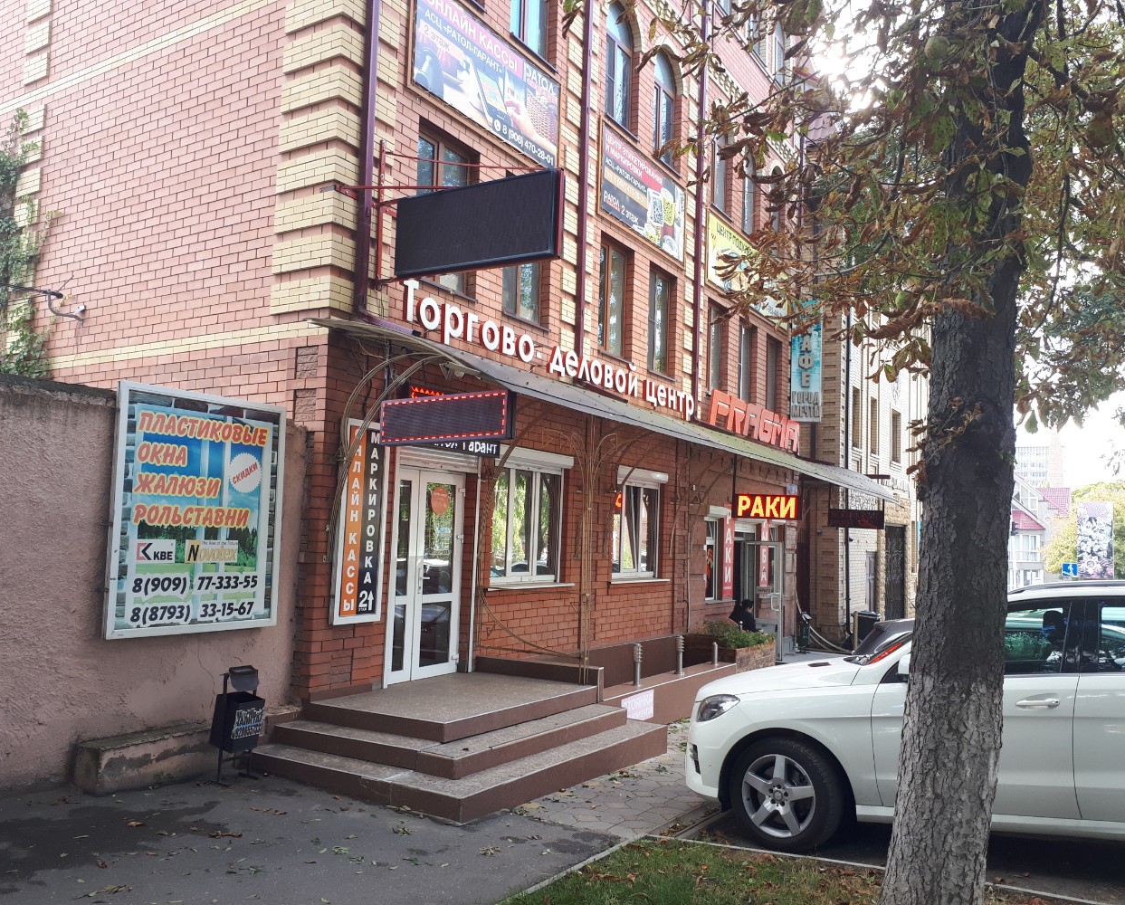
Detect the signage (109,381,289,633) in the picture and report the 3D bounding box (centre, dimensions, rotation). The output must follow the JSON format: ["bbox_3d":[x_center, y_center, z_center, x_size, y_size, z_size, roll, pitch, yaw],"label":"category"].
[{"bbox_3d":[-2.937,0.497,7.699,0.070,1.920,1.620,-2,-7,31],"label":"signage"}]

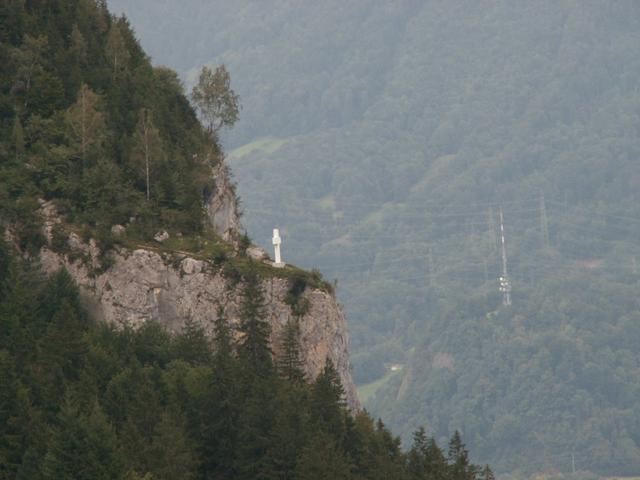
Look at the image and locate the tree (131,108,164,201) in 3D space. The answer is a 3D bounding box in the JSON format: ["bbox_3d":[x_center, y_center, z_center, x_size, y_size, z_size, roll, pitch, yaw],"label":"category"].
[{"bbox_3d":[-24.902,-12.343,750.000,4.760,13.280,4.760,-4,-3,0],"label":"tree"}]

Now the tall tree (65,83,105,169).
[{"bbox_3d":[-34.904,-16.674,770.000,5.780,13.340,5.780,-4,-3,0],"label":"tall tree"}]

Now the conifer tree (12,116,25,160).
[{"bbox_3d":[-45.191,-15.239,780.000,1.800,6.610,1.800,-4,-3,0],"label":"conifer tree"}]

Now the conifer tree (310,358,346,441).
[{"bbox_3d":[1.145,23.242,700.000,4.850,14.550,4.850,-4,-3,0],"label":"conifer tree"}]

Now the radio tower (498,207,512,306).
[{"bbox_3d":[142.436,11.934,4000.000,7.700,76.220,7.700,-4,-3,0],"label":"radio tower"}]

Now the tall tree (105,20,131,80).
[{"bbox_3d":[-31.182,-29.026,800.000,3.850,9.860,3.850,-4,-3,0],"label":"tall tree"}]

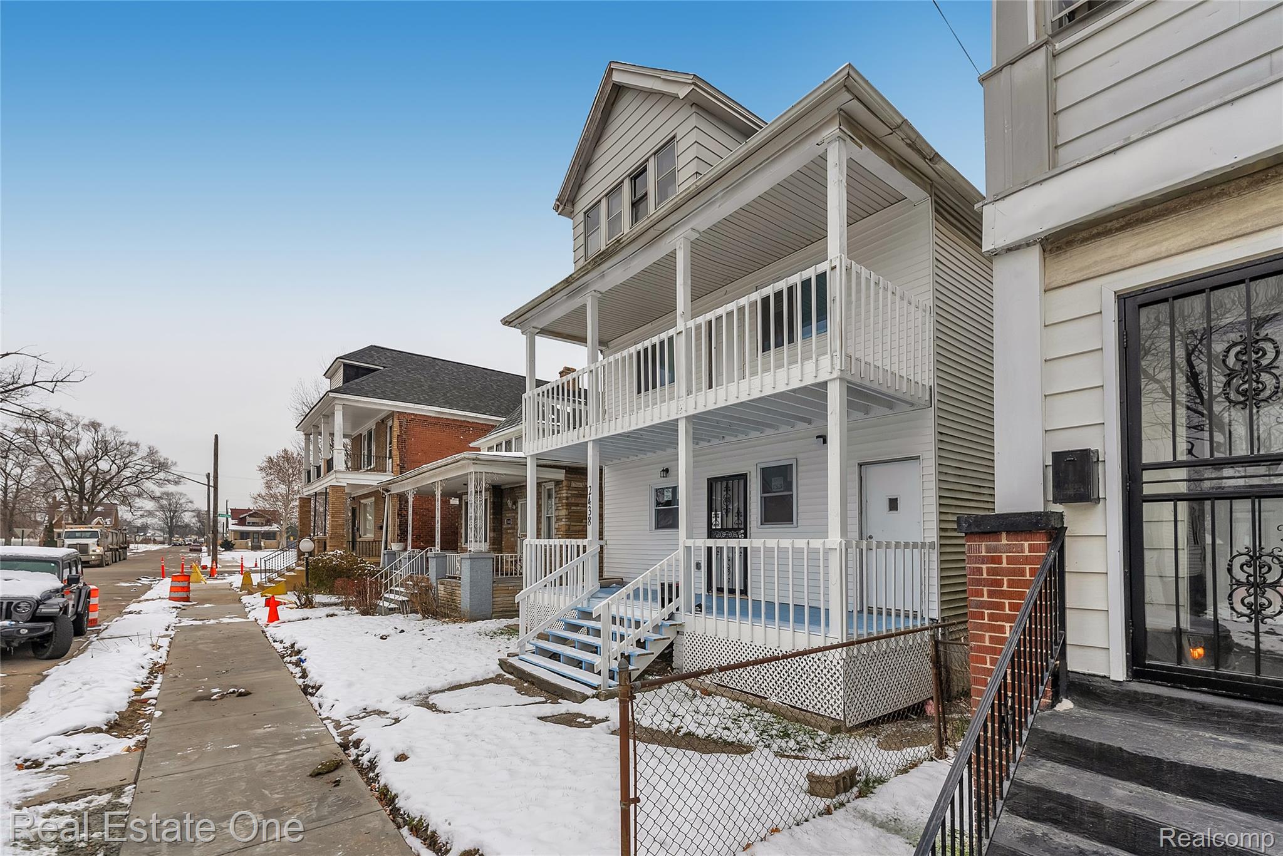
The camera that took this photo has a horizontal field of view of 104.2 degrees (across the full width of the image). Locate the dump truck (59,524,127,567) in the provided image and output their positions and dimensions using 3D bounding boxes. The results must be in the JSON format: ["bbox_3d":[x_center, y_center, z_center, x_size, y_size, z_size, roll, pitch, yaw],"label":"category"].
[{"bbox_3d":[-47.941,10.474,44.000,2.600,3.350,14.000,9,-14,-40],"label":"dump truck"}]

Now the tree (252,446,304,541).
[{"bbox_3d":[-54.152,10.546,75.000,8.300,15.200,8.300,8,-13,-36],"label":"tree"}]

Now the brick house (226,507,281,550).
[{"bbox_3d":[-65.375,17.127,84.000,7.500,7.100,9.000,9,-14,-40],"label":"brick house"}]

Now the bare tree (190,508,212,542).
[{"bbox_3d":[-107.690,23.895,122.000,5.000,8.400,5.000,10,-14,-42],"label":"bare tree"}]

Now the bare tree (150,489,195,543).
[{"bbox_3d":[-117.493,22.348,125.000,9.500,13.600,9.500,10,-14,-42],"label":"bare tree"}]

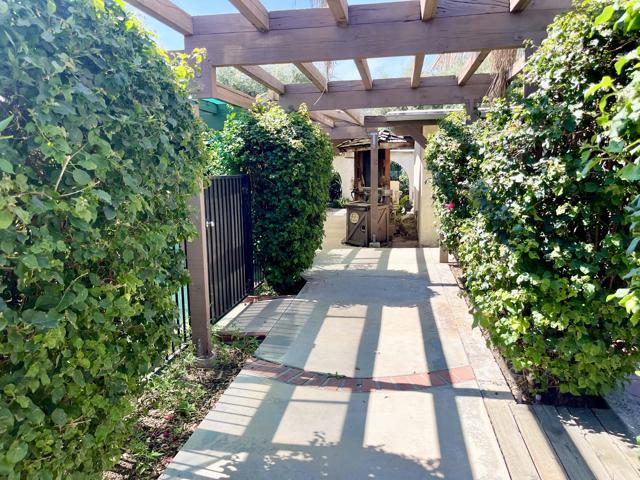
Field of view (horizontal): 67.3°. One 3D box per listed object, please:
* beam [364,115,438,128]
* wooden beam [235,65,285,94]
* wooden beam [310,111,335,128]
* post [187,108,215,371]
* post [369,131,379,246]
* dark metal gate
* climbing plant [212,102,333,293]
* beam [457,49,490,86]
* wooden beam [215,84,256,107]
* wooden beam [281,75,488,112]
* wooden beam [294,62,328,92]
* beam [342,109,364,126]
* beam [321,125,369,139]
[{"bbox_3d":[1.530,-2.240,9.048,1.383,0.217,0.114,0,8,9],"label":"beam"},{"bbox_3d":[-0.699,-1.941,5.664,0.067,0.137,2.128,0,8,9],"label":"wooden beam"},{"bbox_3d":[0.053,-2.038,8.056,0.068,0.152,2.508,0,8,9],"label":"wooden beam"},{"bbox_3d":[-1.046,-0.047,4.066,0.143,2.185,0.095,0,8,10],"label":"post"},{"bbox_3d":[1.099,-0.980,9.654,0.149,2.230,0.120,0,8,10],"label":"post"},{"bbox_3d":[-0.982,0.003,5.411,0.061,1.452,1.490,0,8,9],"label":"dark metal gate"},{"bbox_3d":[-0.604,-0.696,7.095,1.591,2.526,1.558,0,9,9],"label":"climbing plant"},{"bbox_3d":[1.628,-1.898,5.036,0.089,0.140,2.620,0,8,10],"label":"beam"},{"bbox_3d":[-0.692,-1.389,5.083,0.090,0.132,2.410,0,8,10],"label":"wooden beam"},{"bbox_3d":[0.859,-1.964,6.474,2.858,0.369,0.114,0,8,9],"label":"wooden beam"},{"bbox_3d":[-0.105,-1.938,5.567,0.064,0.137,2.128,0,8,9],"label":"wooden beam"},{"bbox_3d":[0.579,-2.096,8.083,0.088,0.143,2.930,0,8,10],"label":"beam"},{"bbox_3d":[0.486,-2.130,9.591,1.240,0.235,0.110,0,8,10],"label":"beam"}]

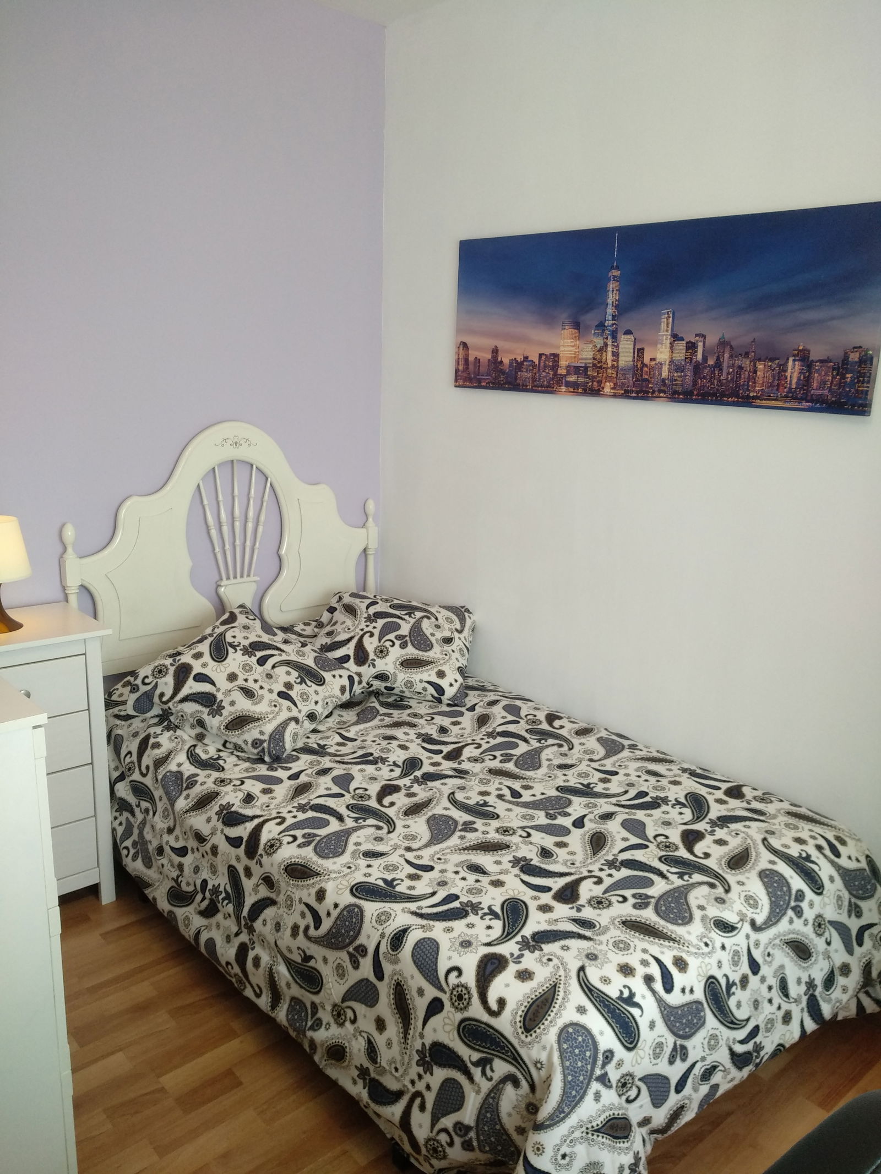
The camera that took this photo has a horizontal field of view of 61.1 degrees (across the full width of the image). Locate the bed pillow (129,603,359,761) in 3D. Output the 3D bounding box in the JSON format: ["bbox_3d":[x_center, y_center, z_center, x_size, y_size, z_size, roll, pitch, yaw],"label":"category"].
[{"bbox_3d":[-0.609,0.304,2.322,0.470,0.170,0.510,33,41,3],"label":"bed pillow"}]

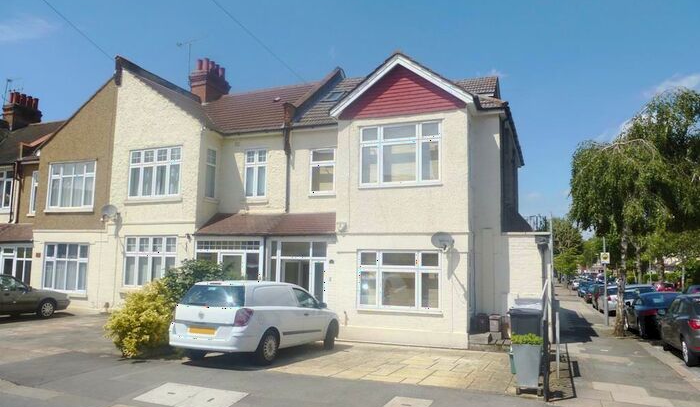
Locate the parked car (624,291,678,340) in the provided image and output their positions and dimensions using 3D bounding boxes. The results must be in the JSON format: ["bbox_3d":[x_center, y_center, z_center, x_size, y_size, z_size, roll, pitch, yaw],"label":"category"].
[{"bbox_3d":[10.677,3.788,16.703,1.750,1.450,4.100,-2,-8,21],"label":"parked car"}]

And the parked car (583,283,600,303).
[{"bbox_3d":[17.942,6.431,34.911,1.760,1.460,4.150,-2,-8,21],"label":"parked car"}]

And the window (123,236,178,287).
[{"bbox_3d":[-6.311,1.830,15.355,2.110,1.549,0.150,-2,-9,23],"label":"window"}]

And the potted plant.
[{"bbox_3d":[2.655,2.361,7.207,0.460,0.870,0.450,-2,-9,23],"label":"potted plant"}]

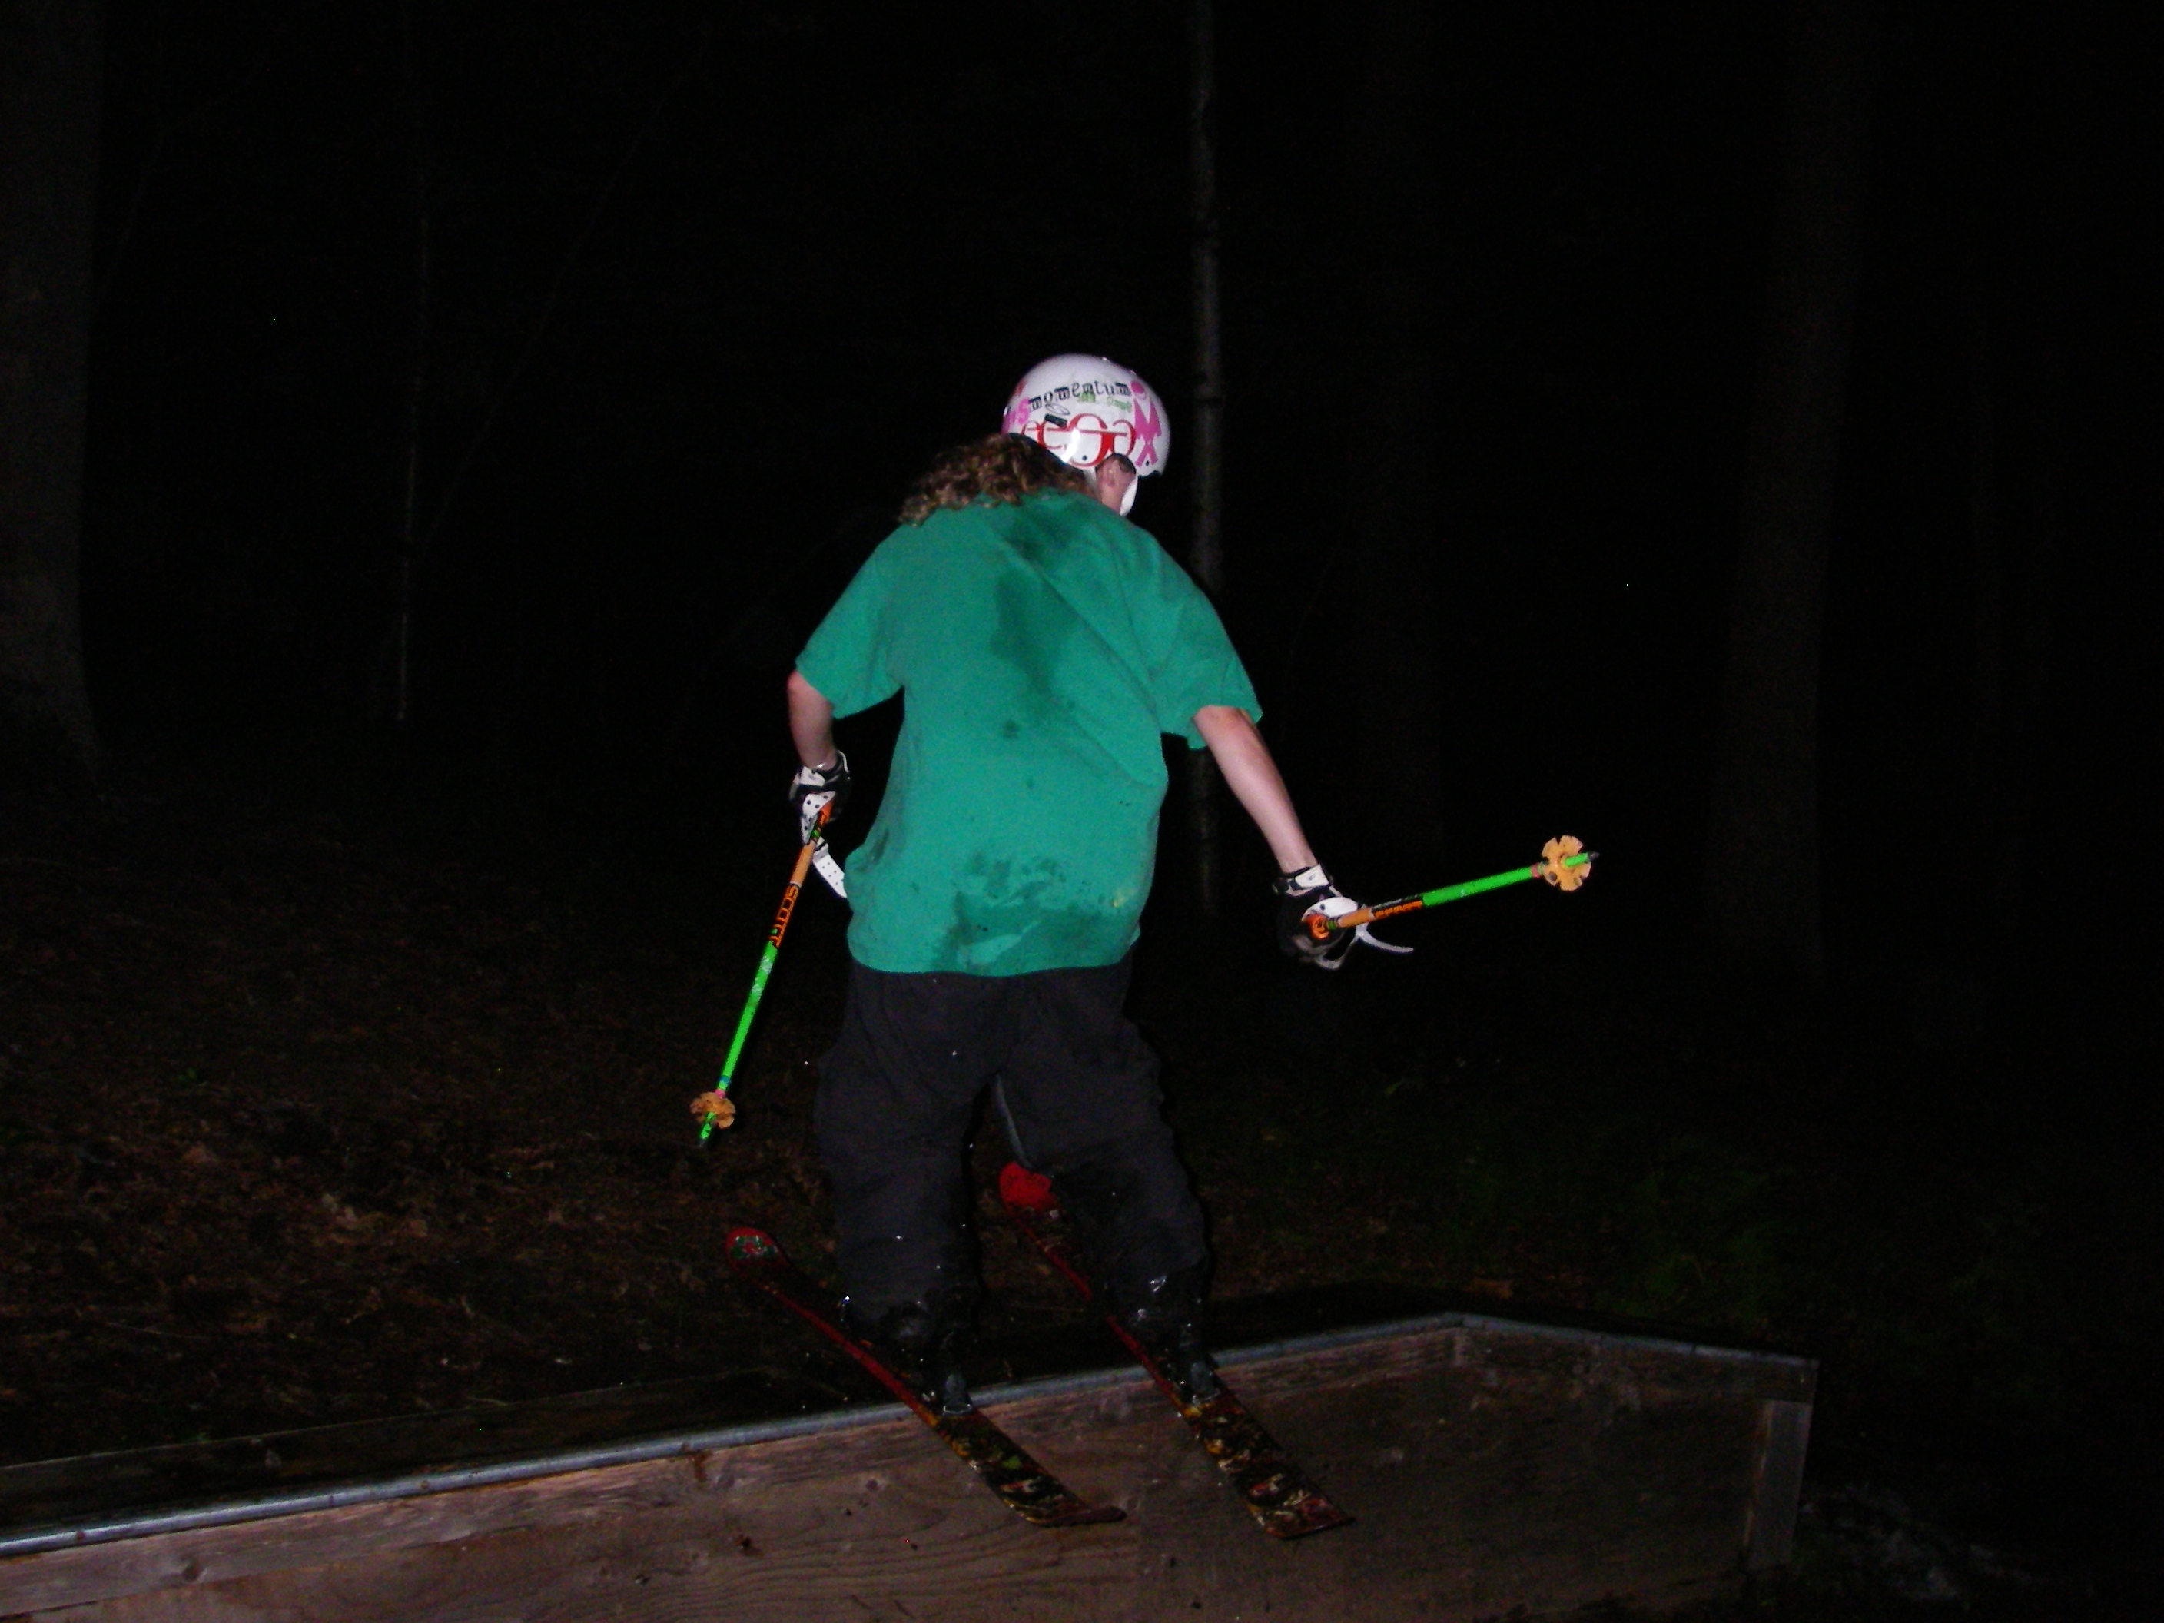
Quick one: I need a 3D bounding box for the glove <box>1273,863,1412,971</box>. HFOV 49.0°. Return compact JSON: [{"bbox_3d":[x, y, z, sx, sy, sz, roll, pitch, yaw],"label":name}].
[{"bbox_3d":[0.376,0.157,3.520,0.185,0.155,0.130,-8,6,7],"label":"glove"}]

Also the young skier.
[{"bbox_3d":[0.000,0.110,3.650,0.880,1.600,0.620,-1,6,-5],"label":"young skier"}]

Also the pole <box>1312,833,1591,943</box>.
[{"bbox_3d":[0.443,0.121,3.130,0.070,0.070,1.050,-2,-7,-14],"label":"pole"}]

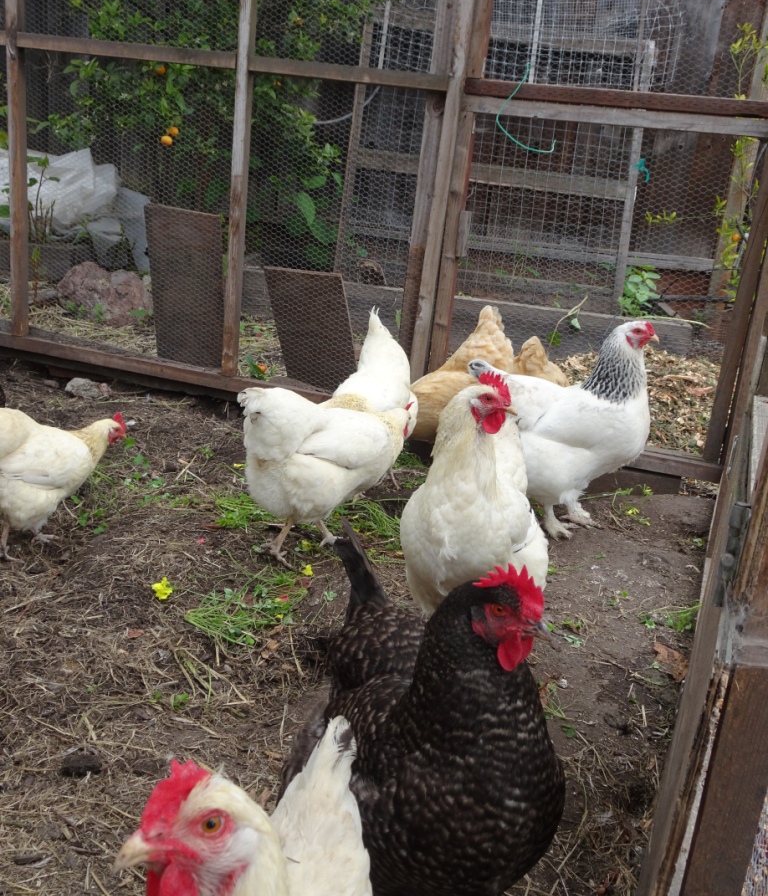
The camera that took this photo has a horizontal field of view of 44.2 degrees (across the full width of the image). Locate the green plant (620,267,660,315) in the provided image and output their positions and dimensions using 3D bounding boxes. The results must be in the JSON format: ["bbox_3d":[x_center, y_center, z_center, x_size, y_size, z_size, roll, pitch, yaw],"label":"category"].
[{"bbox_3d":[0.881,-0.537,3.250,0.140,0.180,0.140,6,18,0],"label":"green plant"}]

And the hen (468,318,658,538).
[{"bbox_3d":[0.376,-0.035,1.922,0.375,0.430,0.190,11,19,14],"label":"hen"}]

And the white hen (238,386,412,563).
[{"bbox_3d":[-0.114,0.014,1.778,0.390,0.330,0.190,-4,21,-28],"label":"white hen"}]

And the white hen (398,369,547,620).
[{"bbox_3d":[0.143,0.114,1.402,0.200,0.430,0.340,14,20,22],"label":"white hen"}]

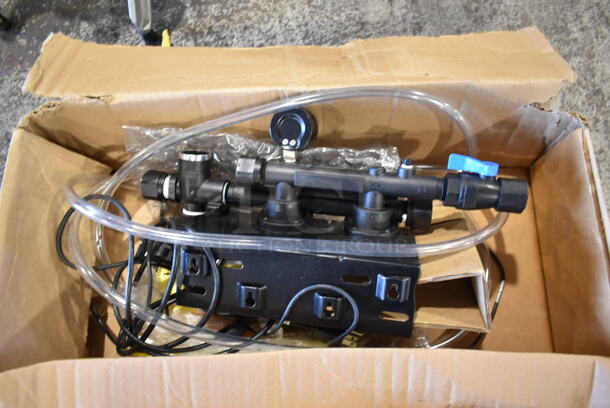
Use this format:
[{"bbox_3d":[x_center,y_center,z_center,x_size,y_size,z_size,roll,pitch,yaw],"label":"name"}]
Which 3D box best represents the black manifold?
[{"bbox_3d":[0.001,0.005,0.581,0.525,0.150,0.240,6,112,12],"label":"black manifold"}]

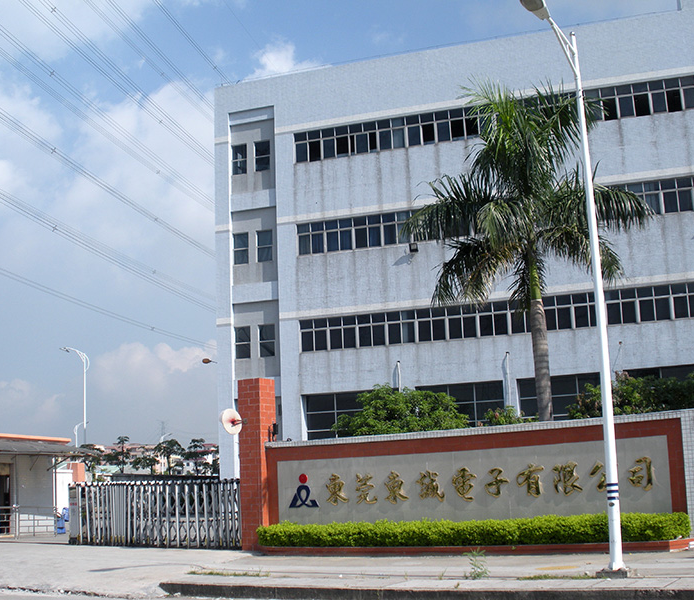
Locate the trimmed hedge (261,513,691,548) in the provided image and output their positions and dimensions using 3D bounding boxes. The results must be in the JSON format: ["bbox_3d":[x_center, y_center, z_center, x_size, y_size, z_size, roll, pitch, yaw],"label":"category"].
[{"bbox_3d":[2.294,5.086,22.536,9.980,0.620,1.000,-9,-12,30],"label":"trimmed hedge"}]

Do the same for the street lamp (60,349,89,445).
[{"bbox_3d":[-15.184,7.599,56.689,1.650,10.130,0.300,-2,-11,0],"label":"street lamp"}]

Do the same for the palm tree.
[{"bbox_3d":[5.061,-0.026,27.953,6.400,12.630,6.400,-9,-12,30],"label":"palm tree"}]

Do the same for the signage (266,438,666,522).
[{"bbox_3d":[2.414,4.278,23.271,9.800,1.650,0.120,-9,-12,30],"label":"signage"}]

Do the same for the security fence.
[{"bbox_3d":[-5.216,5.906,27.699,6.800,1.700,0.500,-10,-13,35],"label":"security fence"}]

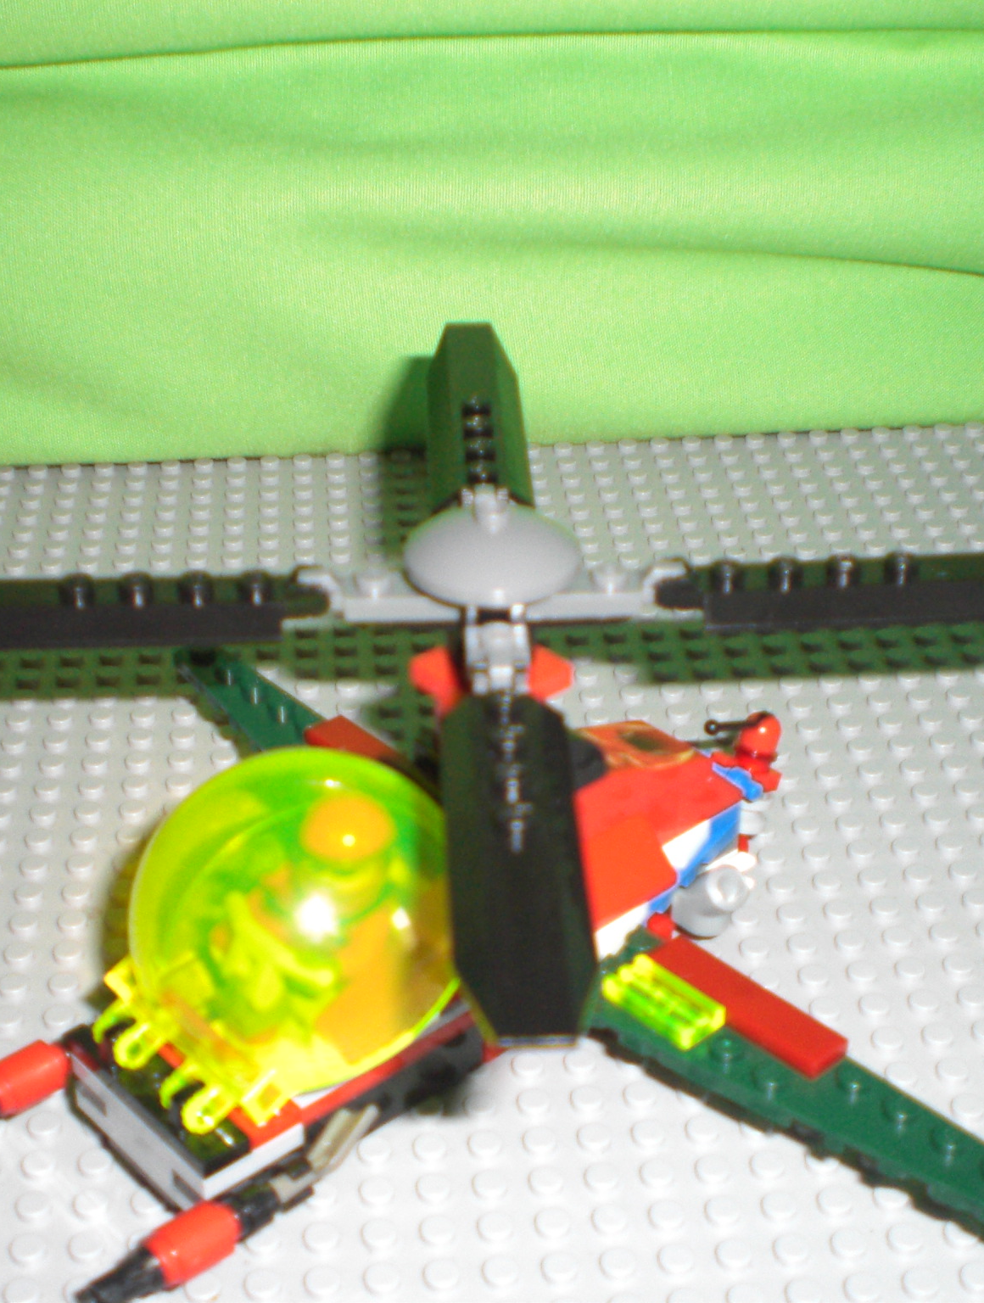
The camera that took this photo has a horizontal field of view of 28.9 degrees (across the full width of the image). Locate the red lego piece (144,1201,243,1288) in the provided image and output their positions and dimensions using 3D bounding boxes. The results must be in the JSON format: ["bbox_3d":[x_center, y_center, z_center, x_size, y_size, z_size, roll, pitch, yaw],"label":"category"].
[{"bbox_3d":[-0.038,0.076,0.246,0.010,0.008,0.008,-25,39,-36],"label":"red lego piece"}]

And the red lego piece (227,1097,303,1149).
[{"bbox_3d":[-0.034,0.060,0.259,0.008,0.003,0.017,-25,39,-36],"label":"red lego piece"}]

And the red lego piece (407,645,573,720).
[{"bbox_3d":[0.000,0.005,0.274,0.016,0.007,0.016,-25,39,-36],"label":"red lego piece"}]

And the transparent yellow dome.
[{"bbox_3d":[-0.031,0.033,0.259,0.049,0.029,0.055,29,66,39],"label":"transparent yellow dome"}]

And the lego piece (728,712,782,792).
[{"bbox_3d":[0.046,0.017,0.329,0.008,0.012,0.009,-17,34,-40],"label":"lego piece"}]

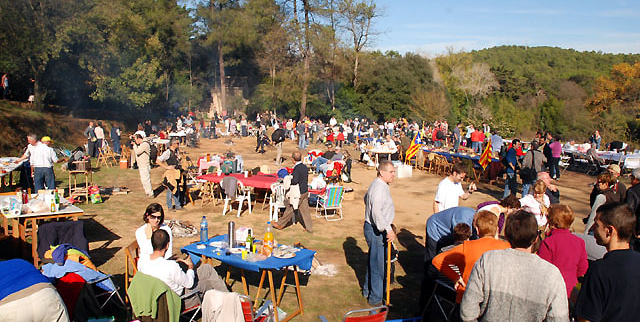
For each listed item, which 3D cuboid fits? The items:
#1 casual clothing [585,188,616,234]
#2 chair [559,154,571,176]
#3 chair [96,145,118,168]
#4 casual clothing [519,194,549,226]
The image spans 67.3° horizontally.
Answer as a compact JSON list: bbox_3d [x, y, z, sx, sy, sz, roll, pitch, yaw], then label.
[{"bbox_3d":[3.907,0.707,6.607,0.400,0.600,0.480,-3,7,-30],"label":"casual clothing"},{"bbox_3d":[8.833,0.101,17.488,0.460,0.820,0.520,-6,8,-45],"label":"chair"},{"bbox_3d":[-8.856,-0.170,20.020,0.600,0.850,0.480,3,7,30],"label":"chair"},{"bbox_3d":[3.073,0.701,6.900,0.440,0.470,0.320,4,6,24],"label":"casual clothing"}]

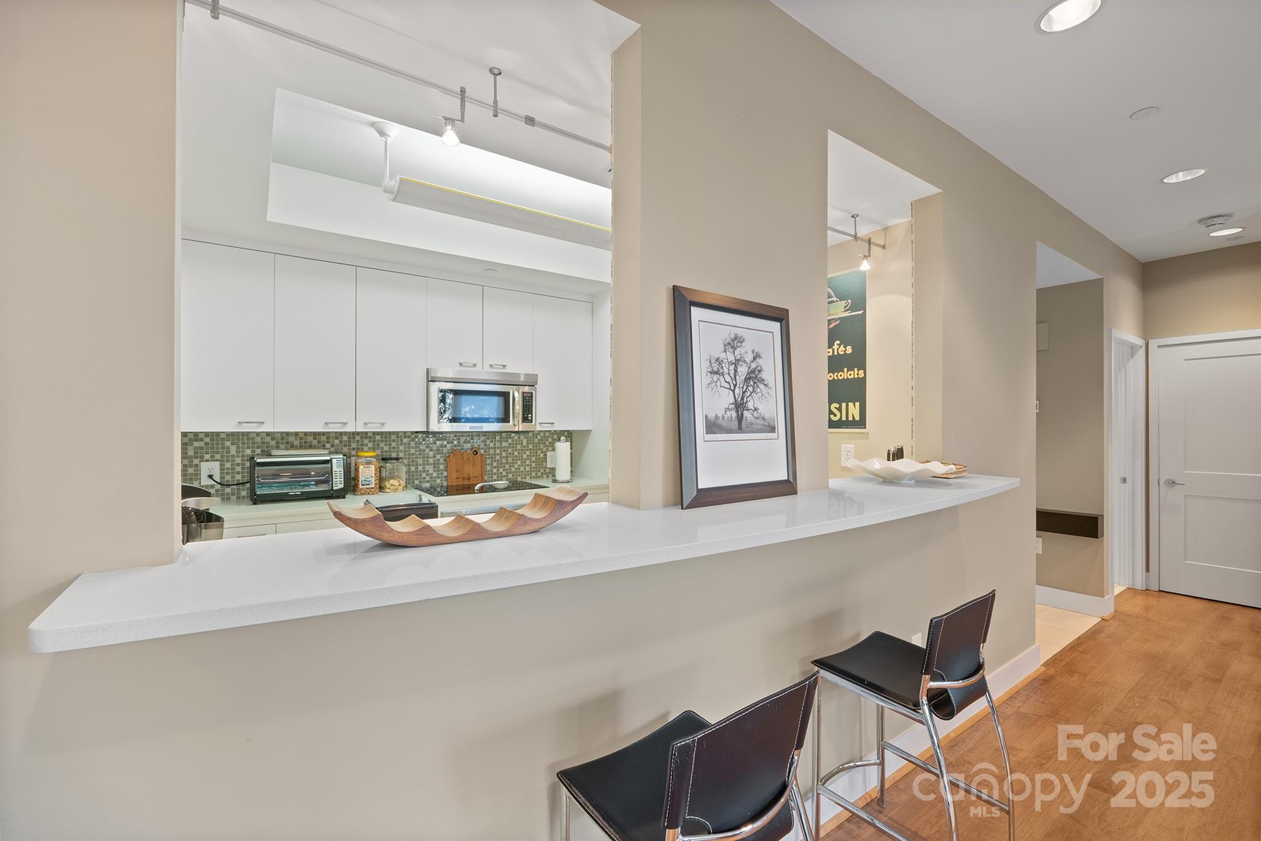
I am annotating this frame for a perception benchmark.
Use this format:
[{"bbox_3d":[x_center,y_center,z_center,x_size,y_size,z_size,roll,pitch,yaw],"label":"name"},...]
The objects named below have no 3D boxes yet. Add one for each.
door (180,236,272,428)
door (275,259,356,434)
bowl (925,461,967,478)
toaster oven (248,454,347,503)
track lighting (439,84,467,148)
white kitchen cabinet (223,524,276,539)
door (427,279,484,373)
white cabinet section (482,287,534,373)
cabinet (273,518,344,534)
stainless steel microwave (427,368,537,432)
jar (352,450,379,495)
[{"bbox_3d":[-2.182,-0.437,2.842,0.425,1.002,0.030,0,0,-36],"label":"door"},{"bbox_3d":[-1.863,-0.441,3.120,0.414,1.015,0.030,0,0,-35],"label":"door"},{"bbox_3d":[1.308,0.208,2.212,0.220,0.056,0.220,0,0,-35],"label":"bowl"},{"bbox_3d":[-2.012,0.345,3.192,0.487,0.272,0.285,0,0,-35],"label":"toaster oven"},{"bbox_3d":[-0.502,-0.858,1.479,0.075,0.185,0.055,0,0,-35],"label":"track lighting"},{"bbox_3d":[-2.196,0.953,2.872,0.415,0.820,0.580,0,0,-35],"label":"white kitchen cabinet"},{"bbox_3d":[-1.191,-0.643,3.580,0.378,0.596,0.035,0,0,-35],"label":"door"},{"bbox_3d":[-0.881,-0.639,3.800,0.382,0.601,0.035,0,0,-35],"label":"white cabinet section"},{"bbox_3d":[-1.858,0.953,3.112,0.415,0.820,0.580,0,0,-35],"label":"cabinet"},{"bbox_3d":[-1.101,-0.130,3.796,0.762,0.412,0.410,0,0,-35],"label":"stainless steel microwave"},{"bbox_3d":[-1.709,0.341,3.415,0.138,0.274,0.138,0,0,-35],"label":"jar"}]

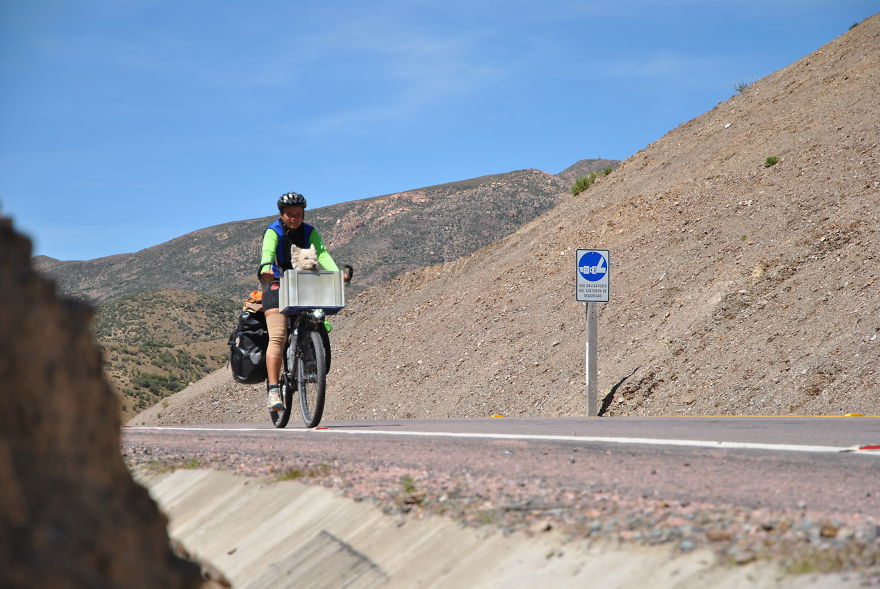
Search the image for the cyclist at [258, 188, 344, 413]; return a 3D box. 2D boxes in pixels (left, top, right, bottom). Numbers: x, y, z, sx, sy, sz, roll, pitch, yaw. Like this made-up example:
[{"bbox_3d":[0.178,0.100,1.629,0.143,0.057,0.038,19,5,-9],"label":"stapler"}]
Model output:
[{"bbox_3d":[-0.989,0.046,17.700,0.580,1.560,0.870,1,-3,-15],"label":"cyclist"}]

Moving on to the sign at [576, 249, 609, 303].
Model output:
[{"bbox_3d":[2.607,-0.317,42.500,0.600,0.900,0.040,1,-3,-15],"label":"sign"}]

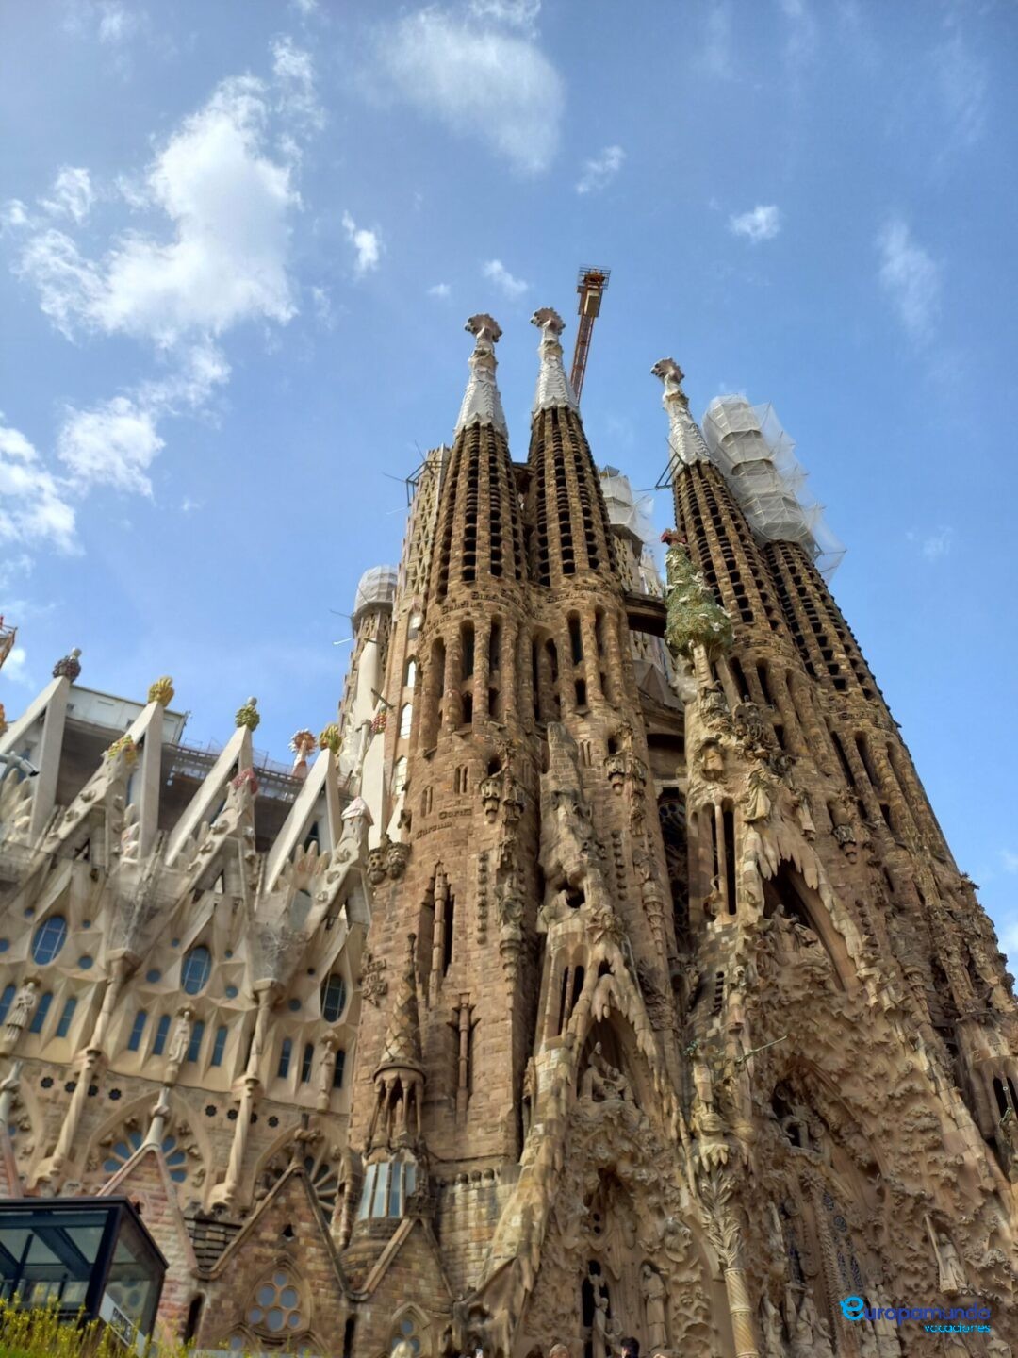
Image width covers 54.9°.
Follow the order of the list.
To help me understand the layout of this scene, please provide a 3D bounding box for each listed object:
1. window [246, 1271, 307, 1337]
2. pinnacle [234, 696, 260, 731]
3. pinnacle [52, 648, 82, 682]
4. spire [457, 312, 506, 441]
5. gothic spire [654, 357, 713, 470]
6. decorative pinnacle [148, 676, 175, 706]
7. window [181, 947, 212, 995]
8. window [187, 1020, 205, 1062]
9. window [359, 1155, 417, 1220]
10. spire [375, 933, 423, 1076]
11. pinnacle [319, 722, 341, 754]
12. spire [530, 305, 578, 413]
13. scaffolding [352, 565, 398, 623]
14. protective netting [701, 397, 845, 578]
[{"bbox_3d":[-6.458,17.387,27.220,1.650,1.600,0.350,17,-50,-16],"label":"window"},{"bbox_3d":[-22.819,2.948,86.202,2.100,3.800,2.100,17,-51,-15],"label":"pinnacle"},{"bbox_3d":[-36.703,-1.267,82.018,2.150,3.700,2.150,17,-51,-15],"label":"pinnacle"},{"bbox_3d":[-2.418,-27.705,88.674,4.300,25.300,4.300,17,-50,-16],"label":"spire"},{"bbox_3d":[18.227,-27.466,101.477,4.300,25.300,4.300,17,-50,-16],"label":"gothic spire"},{"bbox_3d":[-29.835,1.048,84.212,2.100,2.600,2.100,17,-50,-16],"label":"decorative pinnacle"},{"bbox_3d":[-16.641,15.486,52.217,1.500,2.950,0.350,17,-51,-15],"label":"window"},{"bbox_3d":[-15.839,18.348,49.603,0.580,2.250,0.300,17,-50,-16],"label":"window"},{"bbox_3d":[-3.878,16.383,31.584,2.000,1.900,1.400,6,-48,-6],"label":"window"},{"bbox_3d":[-3.750,11.749,35.531,1.700,5.700,1.700,0,-48,0],"label":"spire"},{"bbox_3d":[-16.011,5.313,87.919,1.950,3.400,1.950,17,-51,-15],"label":"pinnacle"},{"bbox_3d":[4.283,-32.165,98.323,4.400,25.200,4.400,17,-51,-15],"label":"spire"},{"bbox_3d":[-18.231,-11.382,137.499,6.400,9.800,6.400,0,-48,0],"label":"scaffolding"},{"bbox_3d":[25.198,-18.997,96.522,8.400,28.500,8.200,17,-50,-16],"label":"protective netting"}]

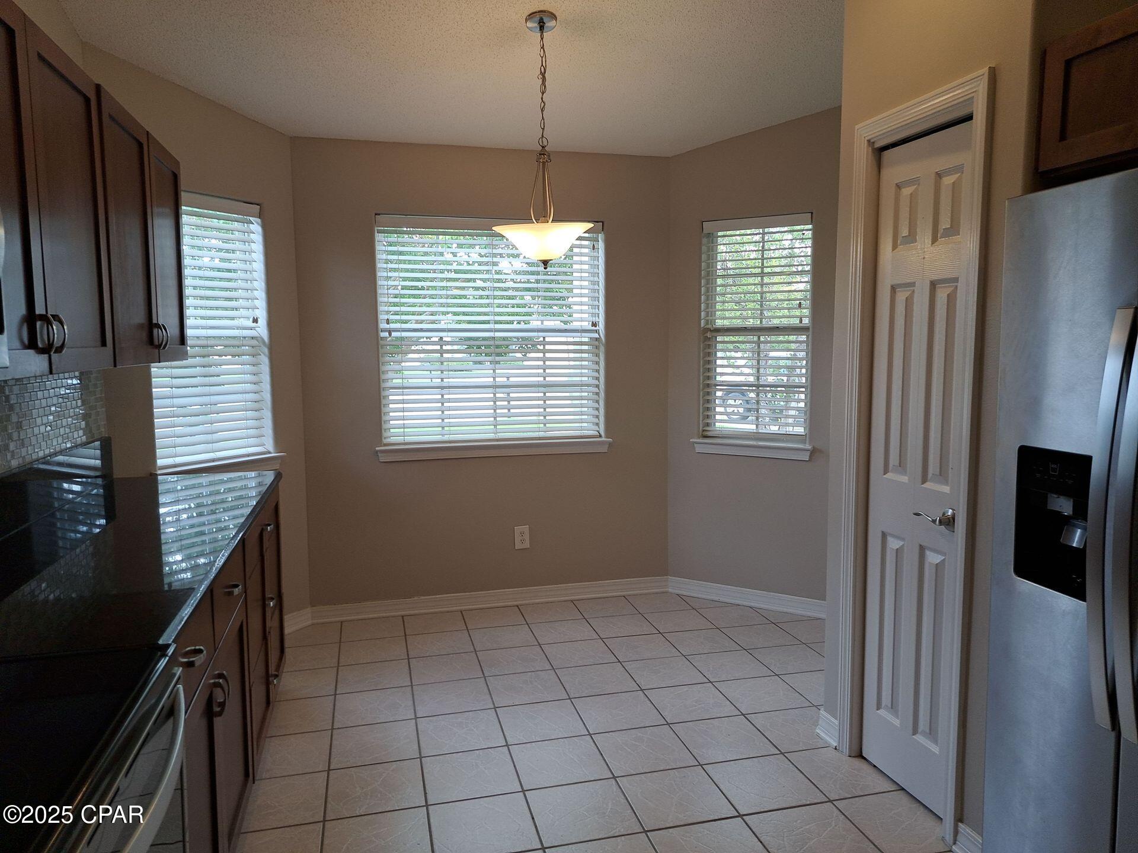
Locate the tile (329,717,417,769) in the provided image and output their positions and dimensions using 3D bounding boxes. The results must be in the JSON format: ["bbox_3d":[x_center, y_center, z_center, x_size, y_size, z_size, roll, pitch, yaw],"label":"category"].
[{"bbox_3d":[-0.704,1.152,2.865,0.302,0.010,0.302,-2,6,-14],"label":"tile"}]

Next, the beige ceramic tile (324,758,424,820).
[{"bbox_3d":[-0.633,1.187,2.587,0.302,0.010,0.298,-2,6,-14],"label":"beige ceramic tile"}]

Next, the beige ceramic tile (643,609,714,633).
[{"bbox_3d":[0.571,1.009,4.084,0.303,0.010,0.297,-2,6,-14],"label":"beige ceramic tile"}]

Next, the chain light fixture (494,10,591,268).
[{"bbox_3d":[-0.079,-0.885,2.482,0.328,0.766,0.328,-2,6,-14],"label":"chain light fixture"}]

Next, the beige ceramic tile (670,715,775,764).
[{"bbox_3d":[0.567,1.145,2.882,0.302,0.010,0.298,-2,6,-14],"label":"beige ceramic tile"}]

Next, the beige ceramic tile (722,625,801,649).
[{"bbox_3d":[0.947,1.039,3.911,0.302,0.010,0.298,-2,6,-14],"label":"beige ceramic tile"}]

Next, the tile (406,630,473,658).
[{"bbox_3d":[-0.620,1.048,3.787,0.303,0.010,0.297,-2,6,-14],"label":"tile"}]

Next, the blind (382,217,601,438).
[{"bbox_3d":[-0.399,-0.499,4.206,1.195,1.180,0.100,-2,6,-14],"label":"blind"}]

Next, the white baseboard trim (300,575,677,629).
[{"bbox_3d":[-0.379,0.944,4.310,1.975,0.088,0.015,-2,6,-14],"label":"white baseboard trim"}]

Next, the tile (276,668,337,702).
[{"bbox_3d":[-1.139,1.102,3.372,0.282,0.010,0.296,-2,6,-14],"label":"tile"}]

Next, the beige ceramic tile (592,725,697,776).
[{"bbox_3d":[0.266,1.148,2.790,0.300,0.010,0.300,-2,6,-14],"label":"beige ceramic tile"}]

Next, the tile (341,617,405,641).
[{"bbox_3d":[-0.990,1.028,4.000,0.303,0.010,0.297,-2,6,-14],"label":"tile"}]

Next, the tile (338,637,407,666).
[{"bbox_3d":[-0.918,1.058,3.713,0.303,0.010,0.297,-2,6,-14],"label":"tile"}]

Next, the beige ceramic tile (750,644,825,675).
[{"bbox_3d":[1.013,1.061,3.588,0.302,0.010,0.299,-2,6,-14],"label":"beige ceramic tile"}]

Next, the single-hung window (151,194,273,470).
[{"bbox_3d":[-1.628,-0.435,3.562,0.060,1.160,0.565,3,7,32],"label":"single-hung window"}]

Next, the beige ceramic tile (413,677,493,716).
[{"bbox_3d":[-0.475,1.108,3.213,0.303,0.010,0.297,-2,6,-14],"label":"beige ceramic tile"}]

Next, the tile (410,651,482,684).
[{"bbox_3d":[-0.548,1.078,3.500,0.303,0.010,0.297,-2,6,-14],"label":"tile"}]

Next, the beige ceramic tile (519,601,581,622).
[{"bbox_3d":[-0.099,1.005,4.237,0.304,0.010,0.278,-2,6,-14],"label":"beige ceramic tile"}]

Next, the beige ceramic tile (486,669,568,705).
[{"bbox_3d":[-0.180,1.109,3.322,0.302,0.010,0.298,-2,6,-14],"label":"beige ceramic tile"}]

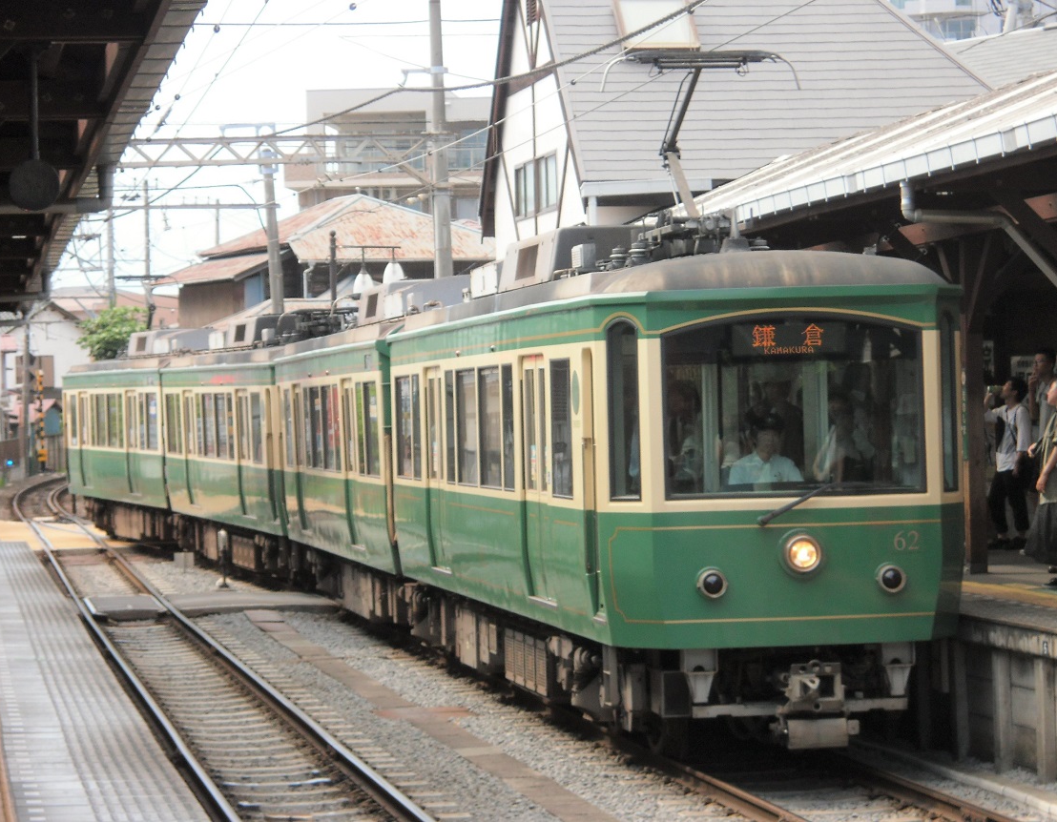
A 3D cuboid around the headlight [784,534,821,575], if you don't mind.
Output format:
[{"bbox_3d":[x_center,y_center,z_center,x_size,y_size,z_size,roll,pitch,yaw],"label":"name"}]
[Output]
[{"bbox_3d":[1.763,0.920,22.000,0.245,0.245,0.130,-1,0,-9],"label":"headlight"}]

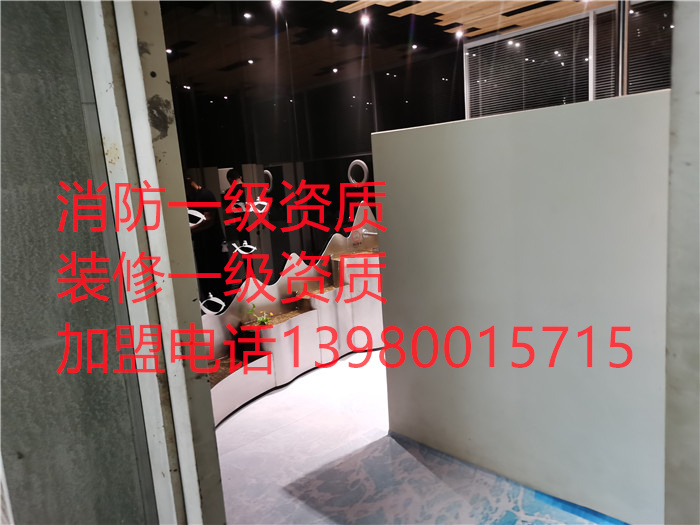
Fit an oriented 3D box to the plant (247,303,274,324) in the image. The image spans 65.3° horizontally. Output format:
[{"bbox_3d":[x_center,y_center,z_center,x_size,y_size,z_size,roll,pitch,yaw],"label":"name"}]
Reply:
[{"bbox_3d":[-0.693,0.390,4.180,0.195,0.165,0.150,-6,9,-10],"label":"plant"}]

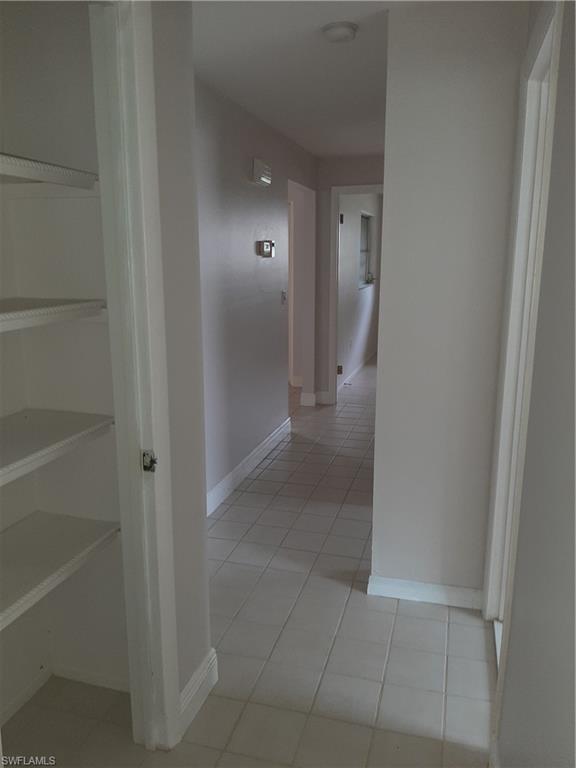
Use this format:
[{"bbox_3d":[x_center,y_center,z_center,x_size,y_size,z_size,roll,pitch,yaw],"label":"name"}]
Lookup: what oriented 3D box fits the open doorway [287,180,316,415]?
[{"bbox_3d":[0.077,-0.692,5.200,0.130,2.070,0.960,3,12,16],"label":"open doorway"}]

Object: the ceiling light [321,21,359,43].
[{"bbox_3d":[0.202,-1.366,2.256,0.148,0.046,0.148,0,12,0],"label":"ceiling light"}]

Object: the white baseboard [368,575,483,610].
[{"bbox_3d":[0.584,0.891,2.477,0.478,0.096,0.015,3,12,16],"label":"white baseboard"}]

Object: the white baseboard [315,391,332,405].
[{"bbox_3d":[0.367,0.145,5.921,0.157,0.134,0.015,3,12,16],"label":"white baseboard"}]

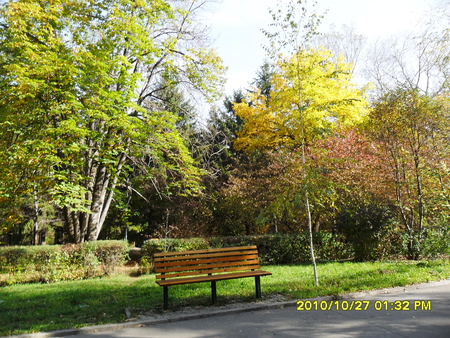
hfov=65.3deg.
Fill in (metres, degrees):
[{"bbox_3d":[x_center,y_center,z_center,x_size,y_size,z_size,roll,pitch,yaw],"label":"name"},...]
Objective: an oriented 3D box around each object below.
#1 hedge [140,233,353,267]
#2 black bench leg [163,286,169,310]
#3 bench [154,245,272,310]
[{"bbox_3d":[0.675,2.406,10.490,5.984,0.900,1.000,-1,-8,-6],"label":"hedge"},{"bbox_3d":[-0.936,2.066,5.613,0.065,0.380,0.070,1,-8,-20],"label":"black bench leg"},{"bbox_3d":[-0.192,1.833,5.953,1.899,0.870,0.581,1,-8,-20],"label":"bench"}]

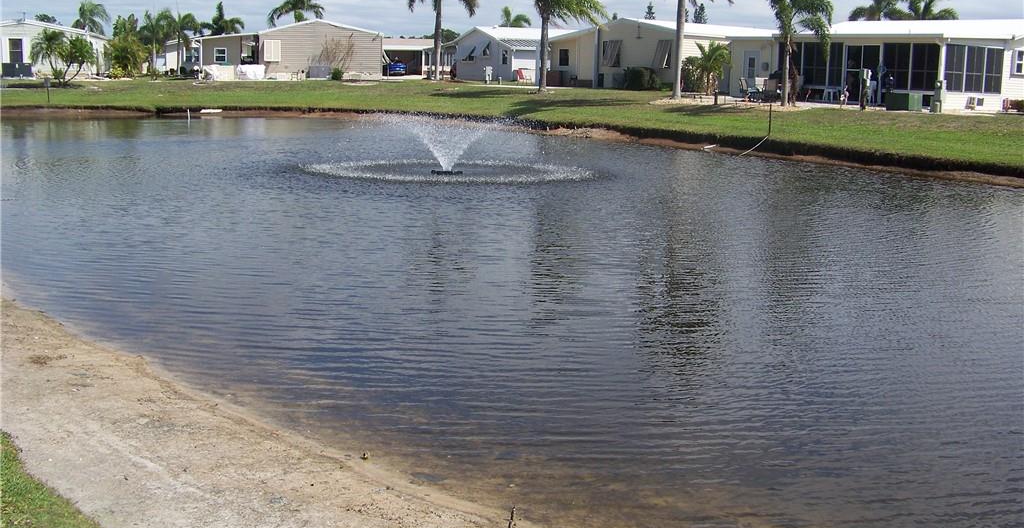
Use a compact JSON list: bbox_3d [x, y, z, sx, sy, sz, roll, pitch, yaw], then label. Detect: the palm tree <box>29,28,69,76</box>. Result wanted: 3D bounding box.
[{"bbox_3d":[-23.020,-10.384,53.073,1.985,2.645,1.925,-3,11,-23],"label":"palm tree"}]

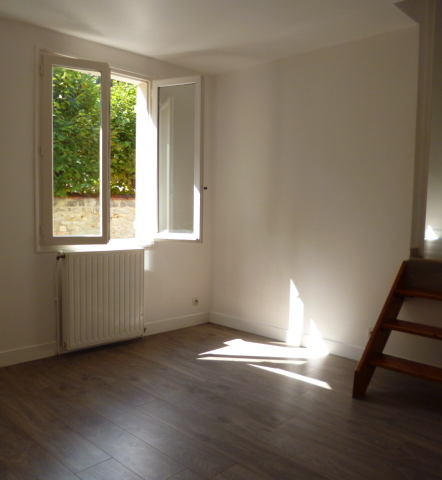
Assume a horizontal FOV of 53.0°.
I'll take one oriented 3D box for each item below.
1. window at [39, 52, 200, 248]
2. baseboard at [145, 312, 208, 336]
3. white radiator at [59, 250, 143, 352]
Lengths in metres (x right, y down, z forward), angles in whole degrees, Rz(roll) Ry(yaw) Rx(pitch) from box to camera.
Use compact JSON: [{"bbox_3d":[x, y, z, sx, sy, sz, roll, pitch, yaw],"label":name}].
[{"bbox_3d":[-0.800,-0.674,3.586,1.221,1.540,0.504,-2,4,-44],"label":"window"},{"bbox_3d":[-0.419,0.829,4.379,0.818,0.109,0.020,-2,4,-44],"label":"baseboard"},{"bbox_3d":[-0.960,0.463,3.675,0.688,0.746,0.123,-2,4,-44],"label":"white radiator"}]

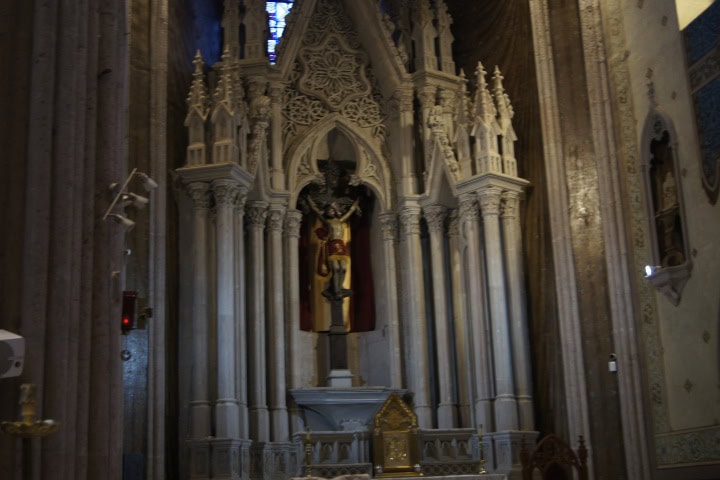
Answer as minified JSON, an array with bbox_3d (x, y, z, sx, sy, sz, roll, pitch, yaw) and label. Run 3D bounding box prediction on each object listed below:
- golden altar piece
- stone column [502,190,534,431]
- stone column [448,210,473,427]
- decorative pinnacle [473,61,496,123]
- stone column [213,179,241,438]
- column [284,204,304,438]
[{"bbox_3d":[0.414,2.267,10.550,0.500,0.948,0.420,1,-13,-13],"label":"golden altar piece"},{"bbox_3d":[2.319,0.995,13.285,0.251,3.587,0.251,1,-13,-16],"label":"stone column"},{"bbox_3d":[1.542,1.190,13.987,0.202,3.409,0.202,1,-13,-16],"label":"stone column"},{"bbox_3d":[1.748,-2.138,12.846,0.239,0.852,0.239,8,-16,-37],"label":"decorative pinnacle"},{"bbox_3d":[-1.783,0.857,11.993,0.333,3.496,0.333,1,-13,-16],"label":"stone column"},{"bbox_3d":[-0.960,1.168,13.502,0.240,3.395,0.240,1,-13,-16],"label":"column"}]

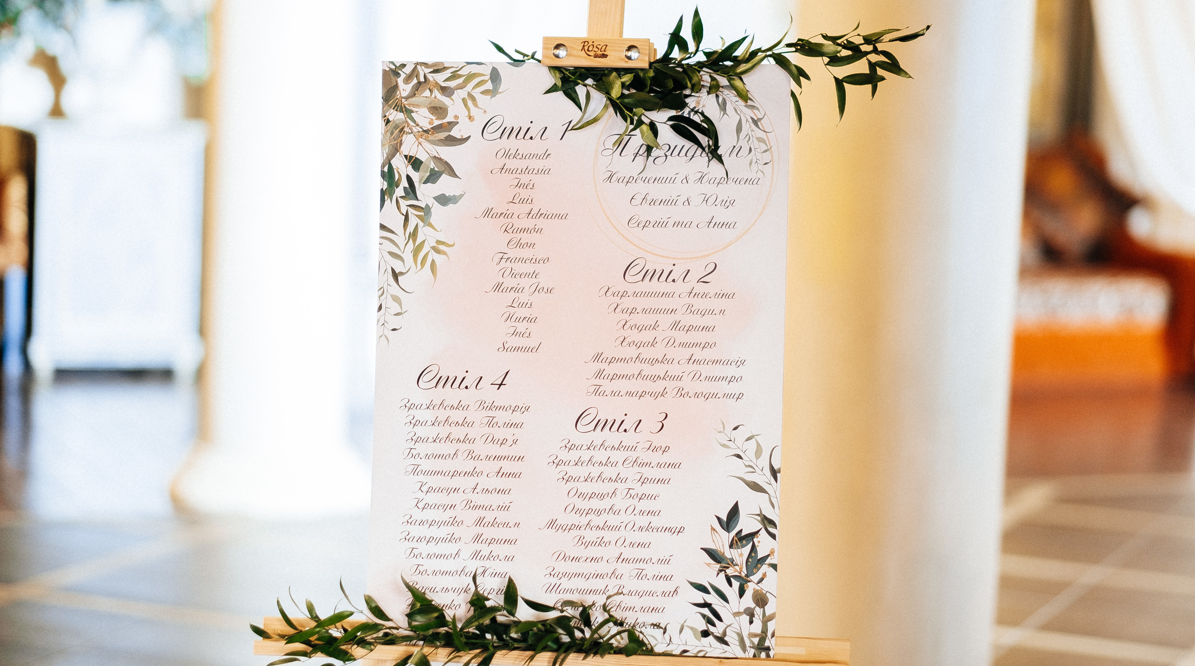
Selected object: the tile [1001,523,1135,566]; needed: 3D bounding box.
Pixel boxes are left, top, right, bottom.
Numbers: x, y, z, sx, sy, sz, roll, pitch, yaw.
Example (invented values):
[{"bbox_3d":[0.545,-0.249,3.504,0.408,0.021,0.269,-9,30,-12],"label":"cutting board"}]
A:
[{"bbox_3d":[1.277,0.583,7.724,0.375,0.015,0.660,5,7,22],"label":"tile"}]

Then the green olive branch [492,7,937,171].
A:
[{"bbox_3d":[0.116,-0.248,2.847,0.445,0.168,0.130,4,7,9],"label":"green olive branch"}]

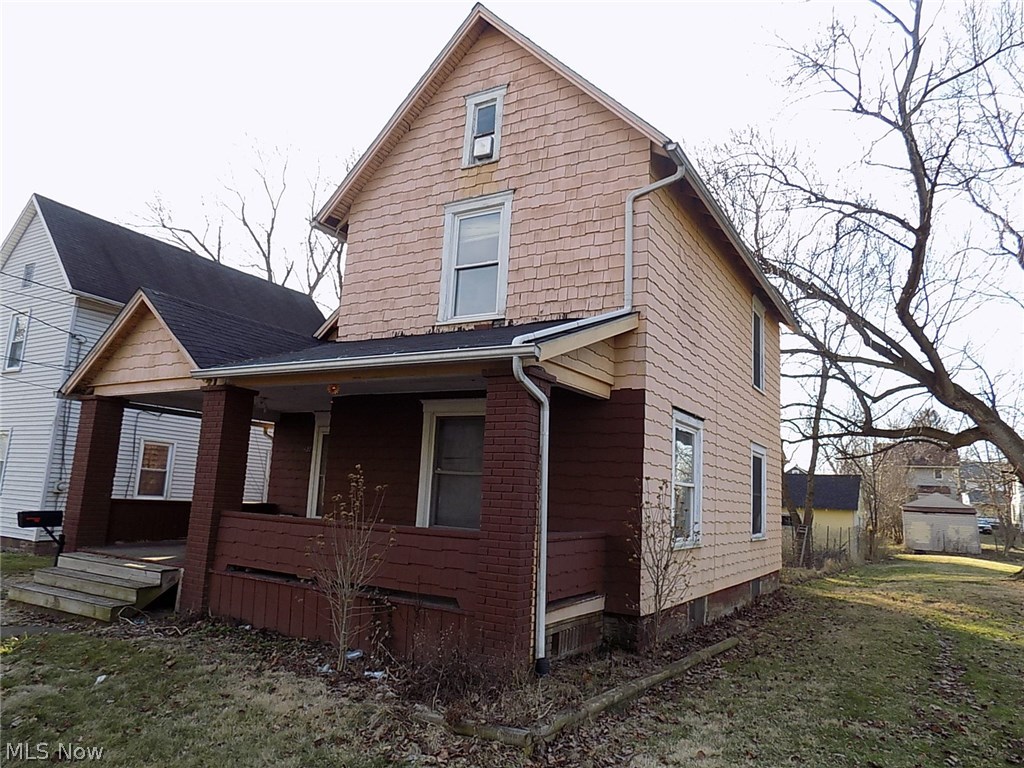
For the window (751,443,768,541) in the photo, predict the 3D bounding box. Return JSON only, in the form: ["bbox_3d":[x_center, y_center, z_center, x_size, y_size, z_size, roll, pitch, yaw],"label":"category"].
[{"bbox_3d":[4.427,1.950,12.280,0.128,1.709,1.143,-3,-11,31],"label":"window"}]

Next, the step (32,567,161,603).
[{"bbox_3d":[-4.961,2.406,8.066,2.216,0.153,0.276,-3,-11,31],"label":"step"}]

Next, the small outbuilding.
[{"bbox_3d":[24.063,7.757,38.195,3.307,3.177,5.319,-3,-11,31],"label":"small outbuilding"}]

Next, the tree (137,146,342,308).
[{"bbox_3d":[-13.055,-2.825,33.780,10.244,18.911,10.244,-3,-11,31],"label":"tree"}]

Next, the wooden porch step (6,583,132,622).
[{"bbox_3d":[-5.092,2.506,7.822,2.236,0.148,0.276,-3,-11,31],"label":"wooden porch step"}]

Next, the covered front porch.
[{"bbox_3d":[-2.416,0.812,8.457,7.535,3.891,2.610,-3,-11,31],"label":"covered front porch"}]

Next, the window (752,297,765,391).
[{"bbox_3d":[4.652,-0.732,12.899,0.128,1.753,1.034,-3,-11,31],"label":"window"}]

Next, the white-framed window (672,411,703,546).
[{"bbox_3d":[2.222,1.227,8.702,0.128,1.714,1.202,-3,-11,31],"label":"white-framed window"}]

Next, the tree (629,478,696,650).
[{"bbox_3d":[1.553,1.872,7.024,0.729,1.714,0.729,-3,-11,31],"label":"tree"}]

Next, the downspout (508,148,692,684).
[{"bbox_3d":[0.911,-0.169,6.475,0.788,5.368,2.334,-3,-11,31],"label":"downspout"}]

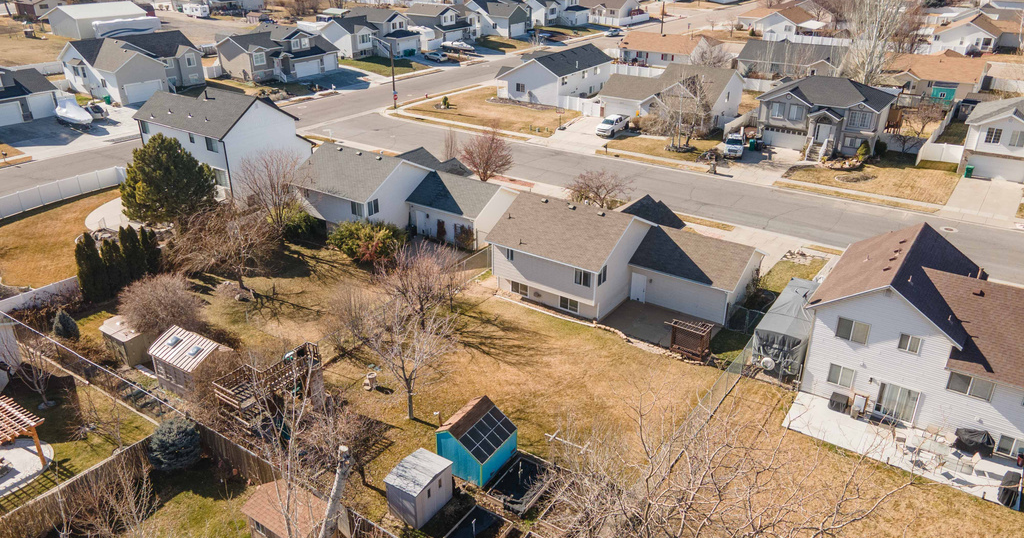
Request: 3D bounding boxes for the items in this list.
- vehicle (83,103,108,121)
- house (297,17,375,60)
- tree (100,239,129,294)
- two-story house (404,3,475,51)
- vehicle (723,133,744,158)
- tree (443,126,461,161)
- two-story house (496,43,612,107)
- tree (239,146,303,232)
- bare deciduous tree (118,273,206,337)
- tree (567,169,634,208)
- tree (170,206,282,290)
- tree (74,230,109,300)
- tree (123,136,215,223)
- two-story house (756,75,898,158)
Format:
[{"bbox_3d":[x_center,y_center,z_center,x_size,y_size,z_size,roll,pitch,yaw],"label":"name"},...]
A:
[{"bbox_3d":[-55.728,-21.146,95.324,3.900,1.700,2.000,17,31,32],"label":"vehicle"},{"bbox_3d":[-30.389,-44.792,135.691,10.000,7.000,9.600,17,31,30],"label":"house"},{"bbox_3d":[-27.579,-0.188,48.676,1.720,4.140,1.720,17,31,30],"label":"tree"},{"bbox_3d":[-14.573,-52.577,150.746,13.990,7.780,13.000,18,31,31],"label":"two-story house"},{"bbox_3d":[25.116,-13.862,79.533,2.070,1.970,5.610,10,28,19],"label":"vehicle"},{"bbox_3d":[-6.431,-12.142,73.160,2.000,4.800,2.000,0,26,0],"label":"tree"},{"bbox_3d":[5.830,-29.986,107.106,12.610,6.210,16.550,17,31,30],"label":"two-story house"},{"bbox_3d":[-19.734,-6.430,59.231,5.500,7.200,5.300,0,27,0],"label":"tree"},{"bbox_3d":[-21.962,2.412,44.488,5.300,3.600,5.200,0,26,0],"label":"bare deciduous tree"},{"bbox_3d":[8.219,-7.073,64.391,5.800,3.800,5.500,0,27,0],"label":"tree"},{"bbox_3d":[-20.369,-1.398,50.782,7.300,5.800,6.900,0,27,0],"label":"tree"},{"bbox_3d":[-28.417,-0.153,47.817,1.970,4.830,1.970,17,31,30],"label":"tree"},{"bbox_3d":[-29.681,-7.820,61.350,8.000,7.600,8.000,17,31,32],"label":"tree"},{"bbox_3d":[36.681,-18.262,82.709,12.710,7.190,13.200,17,31,30],"label":"two-story house"}]

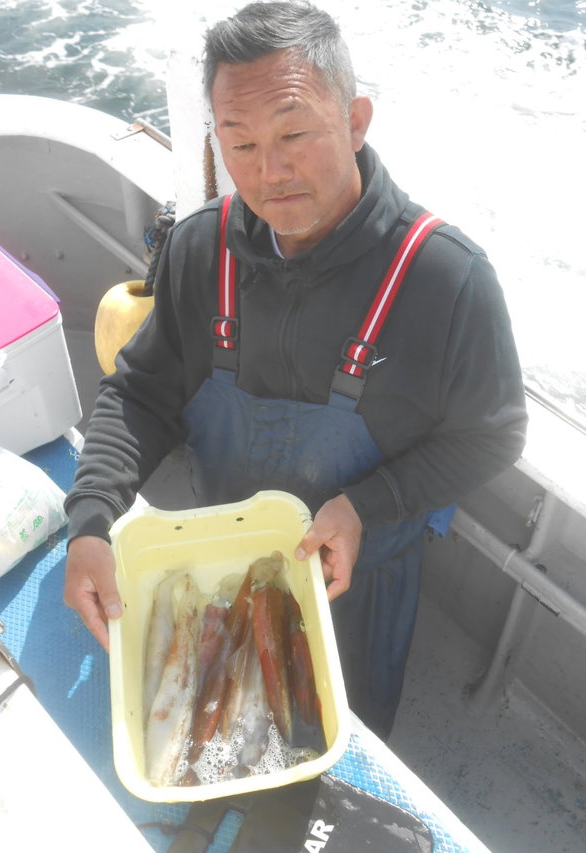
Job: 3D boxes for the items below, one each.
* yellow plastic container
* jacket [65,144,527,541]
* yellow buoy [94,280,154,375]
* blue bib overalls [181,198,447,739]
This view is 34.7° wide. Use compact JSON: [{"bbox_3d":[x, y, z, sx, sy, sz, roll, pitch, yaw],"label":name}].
[{"bbox_3d":[-0.082,0.277,1.158,0.263,0.112,0.385,-7,49,-4],"label":"yellow plastic container"},{"bbox_3d":[0.031,-0.028,1.295,0.580,0.630,0.510,11,36,15],"label":"jacket"},{"bbox_3d":[-0.449,-0.262,2.850,0.300,0.370,0.300,0,35,0],"label":"yellow buoy"},{"bbox_3d":[0.050,0.225,1.684,0.430,1.320,0.330,11,36,15],"label":"blue bib overalls"}]

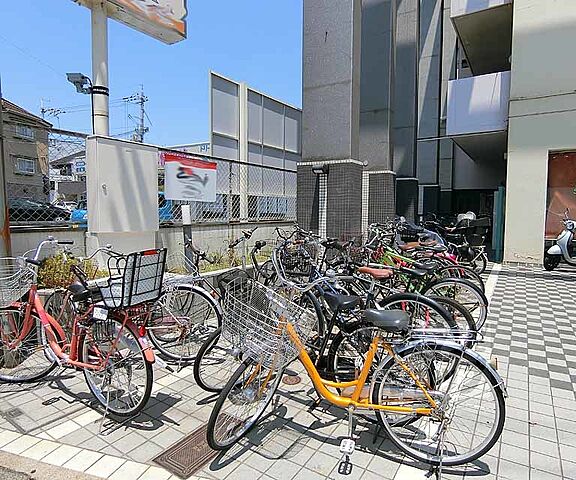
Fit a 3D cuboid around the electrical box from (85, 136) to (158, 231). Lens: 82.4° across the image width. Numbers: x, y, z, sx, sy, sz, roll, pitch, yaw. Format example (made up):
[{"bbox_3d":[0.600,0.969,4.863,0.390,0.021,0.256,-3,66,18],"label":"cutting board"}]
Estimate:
[{"bbox_3d":[-2.130,-0.688,4.320,0.280,1.150,0.800,2,4,35],"label":"electrical box"}]

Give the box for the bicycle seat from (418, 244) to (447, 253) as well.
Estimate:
[{"bbox_3d":[2.420,0.143,5.500,0.300,0.120,0.210,2,4,31],"label":"bicycle seat"}]

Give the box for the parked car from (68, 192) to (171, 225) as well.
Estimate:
[{"bbox_3d":[-6.220,-0.845,12.523,1.500,1.650,3.500,2,4,35],"label":"parked car"}]

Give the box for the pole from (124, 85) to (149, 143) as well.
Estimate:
[{"bbox_3d":[-11.805,-6.437,25.996,1.800,11.600,0.800,-1,3,-27],"label":"pole"}]

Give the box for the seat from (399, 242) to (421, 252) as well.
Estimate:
[{"bbox_3d":[2.100,0.130,5.700,0.280,0.130,0.200,2,4,31],"label":"seat"}]

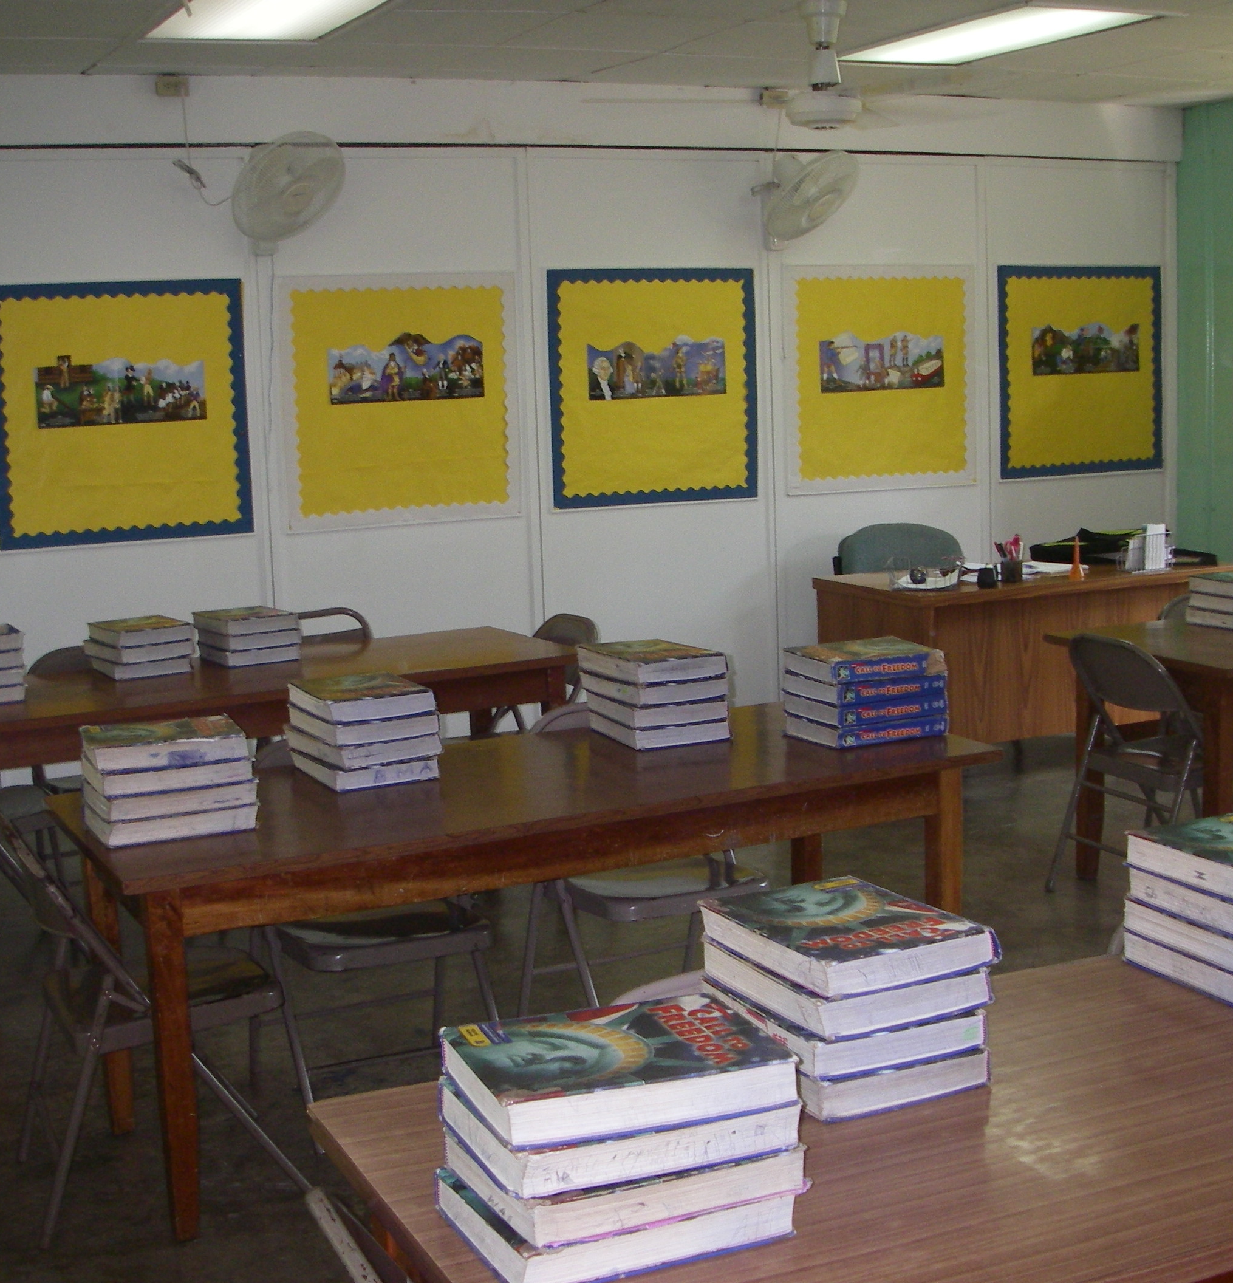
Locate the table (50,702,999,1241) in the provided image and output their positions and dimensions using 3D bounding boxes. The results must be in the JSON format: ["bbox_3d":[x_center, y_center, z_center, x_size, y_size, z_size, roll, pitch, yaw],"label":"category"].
[{"bbox_3d":[-0.168,0.633,4.024,1.887,0.721,0.747,-6,9,-26],"label":"table"}]

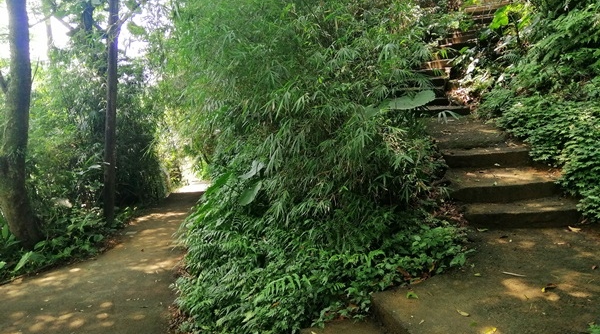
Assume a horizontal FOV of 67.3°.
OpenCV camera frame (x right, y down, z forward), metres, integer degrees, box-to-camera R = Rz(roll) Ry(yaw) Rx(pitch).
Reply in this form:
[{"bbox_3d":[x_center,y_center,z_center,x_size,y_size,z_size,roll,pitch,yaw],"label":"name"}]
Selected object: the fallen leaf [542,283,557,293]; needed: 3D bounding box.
[{"bbox_3d":[1.910,0.922,3.450,0.090,0.040,0.065,0,3,0],"label":"fallen leaf"}]

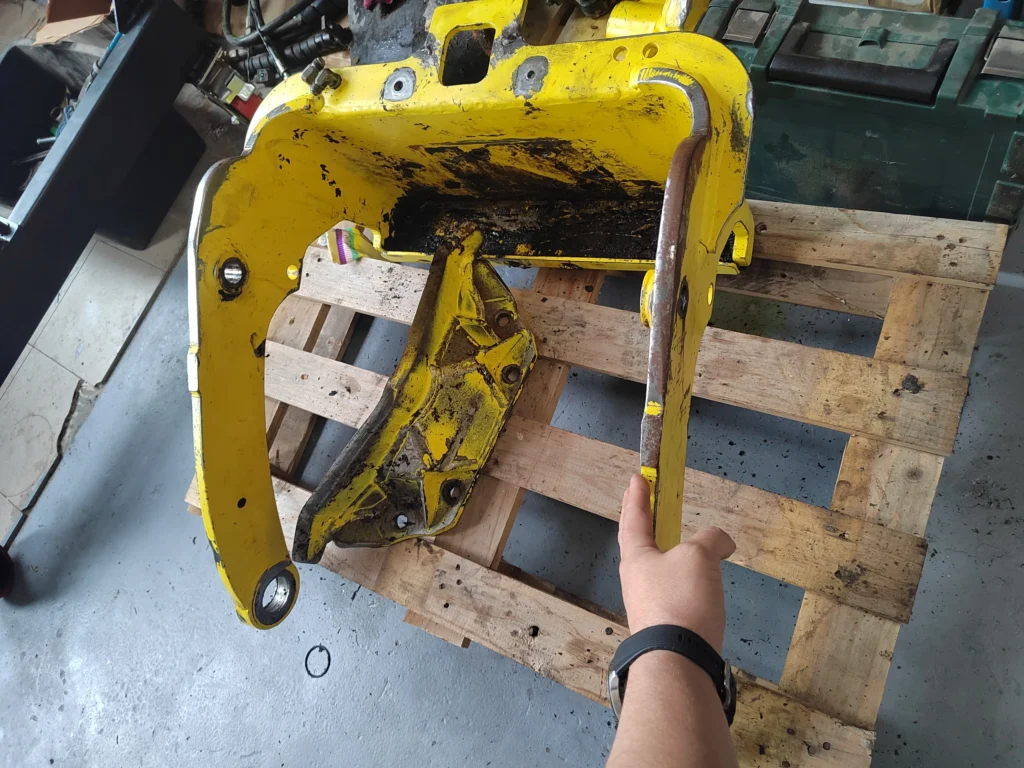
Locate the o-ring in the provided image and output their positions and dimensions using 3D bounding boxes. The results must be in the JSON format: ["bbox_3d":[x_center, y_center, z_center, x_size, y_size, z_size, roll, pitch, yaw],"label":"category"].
[{"bbox_3d":[-0.356,0.509,1.248,0.054,0.004,0.054,-8,67,20],"label":"o-ring"}]

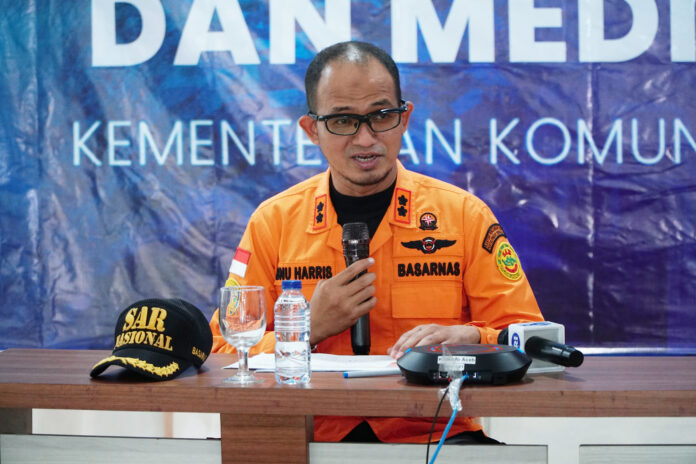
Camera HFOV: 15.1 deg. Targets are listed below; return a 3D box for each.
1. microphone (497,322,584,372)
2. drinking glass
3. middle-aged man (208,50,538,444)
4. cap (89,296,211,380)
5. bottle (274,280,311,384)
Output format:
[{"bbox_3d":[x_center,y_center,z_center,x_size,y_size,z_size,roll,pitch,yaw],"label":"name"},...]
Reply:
[{"bbox_3d":[0.317,0.191,4.310,0.070,0.072,0.255,-2,4,-24],"label":"microphone"},{"bbox_3d":[-0.168,0.164,4.195,0.073,0.150,0.073,0,3,8],"label":"drinking glass"},{"bbox_3d":[0.055,0.315,4.580,0.570,1.290,0.680,0,3,9],"label":"middle-aged man"},{"bbox_3d":[-0.318,0.168,4.290,0.168,0.126,0.255,1,4,27],"label":"cap"},{"bbox_3d":[-0.087,0.159,4.170,0.058,0.163,0.058,0,3,0],"label":"bottle"}]

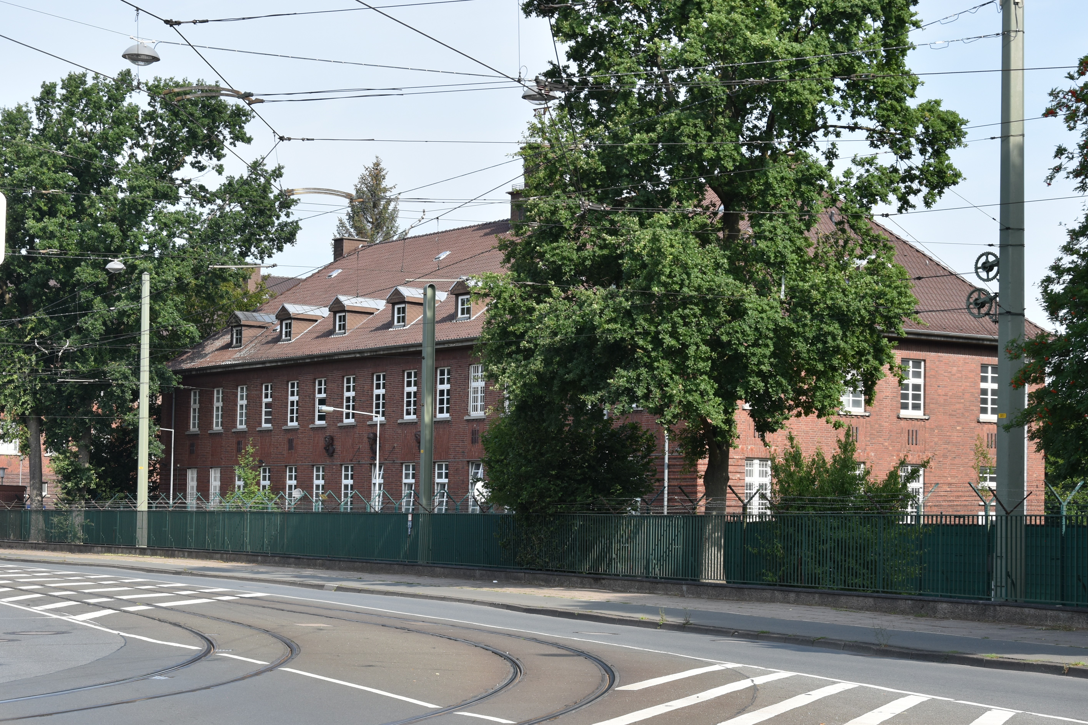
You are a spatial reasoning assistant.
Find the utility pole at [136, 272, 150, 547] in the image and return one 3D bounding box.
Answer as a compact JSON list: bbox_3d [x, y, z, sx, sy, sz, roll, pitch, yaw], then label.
[{"bbox_3d":[-14.493,1.700,73.360,0.390,10.020,0.390,3,-5,-34],"label":"utility pole"}]

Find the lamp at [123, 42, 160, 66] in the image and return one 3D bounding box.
[{"bbox_3d":[-5.667,-4.335,28.500,0.530,0.330,0.530,2,-4,-11],"label":"lamp"}]

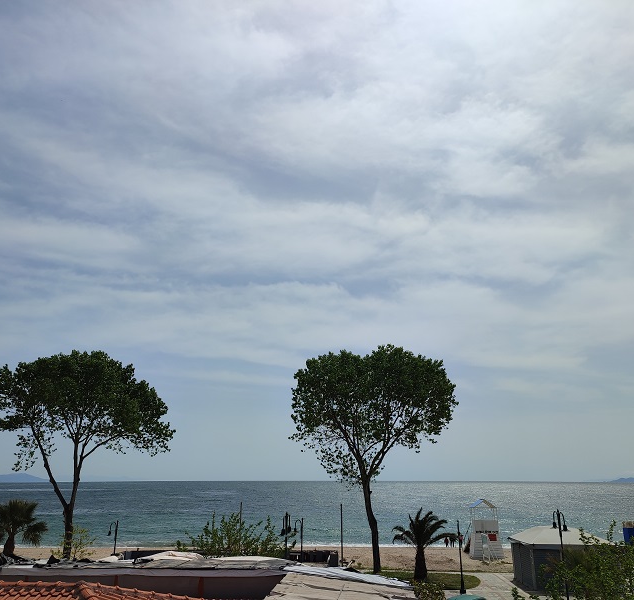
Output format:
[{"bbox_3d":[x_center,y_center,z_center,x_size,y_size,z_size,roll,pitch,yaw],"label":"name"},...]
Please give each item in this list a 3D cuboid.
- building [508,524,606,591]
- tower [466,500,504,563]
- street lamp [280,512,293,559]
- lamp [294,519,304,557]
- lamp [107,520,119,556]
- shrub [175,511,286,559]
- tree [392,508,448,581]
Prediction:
[{"bbox_3d":[16.900,17.520,39.566,6.200,3.712,4.800,-2,-18,5],"label":"building"},{"bbox_3d":[16.588,22.281,56.414,3.100,5.338,3.300,-2,-18,8],"label":"tower"},{"bbox_3d":[-1.709,14.659,32.604,0.450,4.993,2.000,-2,-18,7],"label":"street lamp"},{"bbox_3d":[-1.078,16.932,38.703,0.400,4.316,1.200,-5,-18,16],"label":"lamp"},{"bbox_3d":[-13.611,17.002,38.681,0.400,4.169,1.200,-5,-18,16],"label":"lamp"},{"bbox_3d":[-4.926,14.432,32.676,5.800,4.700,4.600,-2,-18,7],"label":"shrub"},{"bbox_3d":[7.539,17.701,42.026,4.200,4.844,4.200,-2,-18,7],"label":"tree"}]

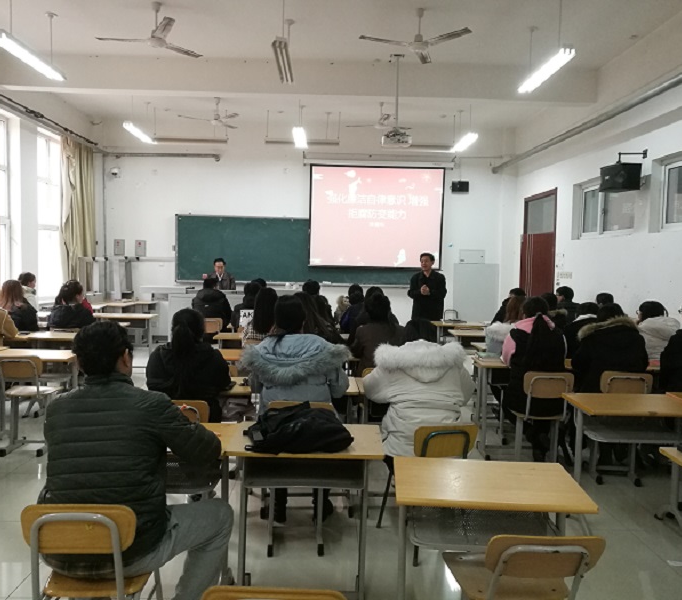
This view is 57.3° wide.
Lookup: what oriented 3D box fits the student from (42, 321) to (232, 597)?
[{"bbox_3d":[-0.772,0.753,2.485,0.600,1.350,0.780,2,4,11],"label":"student"}]

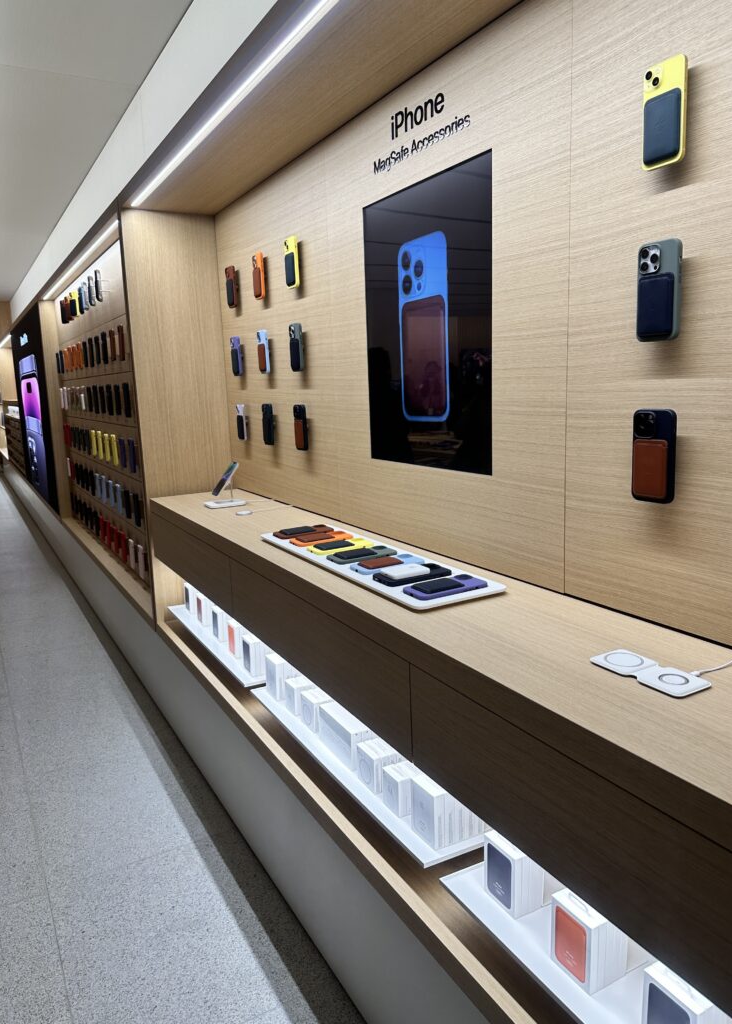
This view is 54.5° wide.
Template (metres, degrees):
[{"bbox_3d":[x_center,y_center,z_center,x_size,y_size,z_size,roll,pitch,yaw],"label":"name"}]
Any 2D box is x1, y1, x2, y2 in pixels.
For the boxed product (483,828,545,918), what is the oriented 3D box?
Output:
[{"bbox_3d":[0.254,0.618,1.225,0.060,0.111,0.079,-8,12,-29],"label":"boxed product"}]

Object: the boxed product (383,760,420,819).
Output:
[{"bbox_3d":[0.084,0.586,1.509,0.071,0.083,0.065,-8,12,-29],"label":"boxed product"}]

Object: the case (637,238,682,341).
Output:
[{"bbox_3d":[0.460,-0.346,1.118,0.015,0.150,0.074,-8,12,-29],"label":"case"}]

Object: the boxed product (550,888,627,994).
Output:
[{"bbox_3d":[0.337,0.643,1.079,0.072,0.110,0.081,-8,12,-29],"label":"boxed product"}]

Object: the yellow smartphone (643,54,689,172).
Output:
[{"bbox_3d":[0.450,-0.602,1.075,0.013,0.147,0.071,-8,12,-29],"label":"yellow smartphone"}]

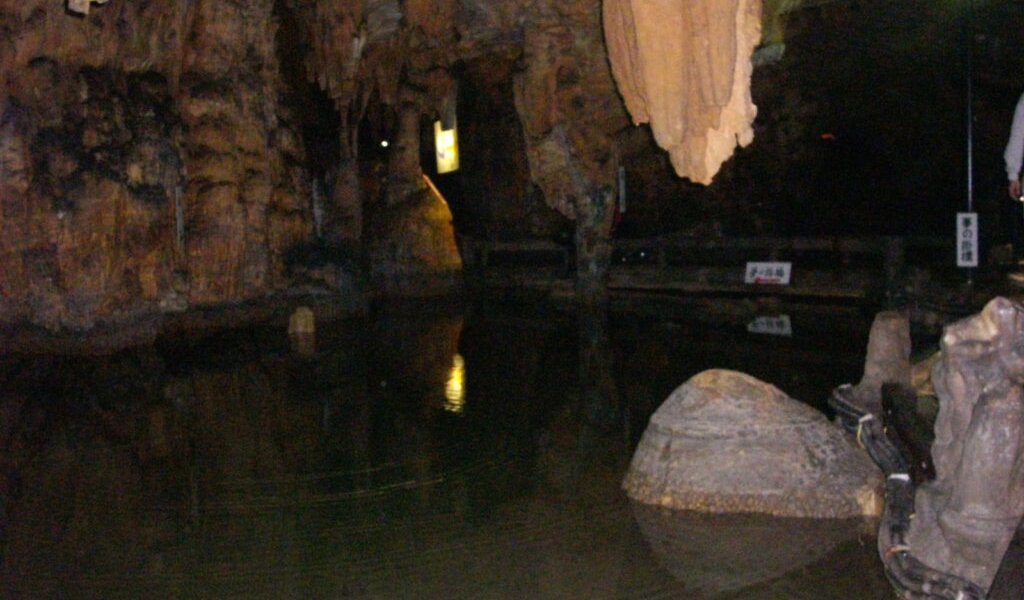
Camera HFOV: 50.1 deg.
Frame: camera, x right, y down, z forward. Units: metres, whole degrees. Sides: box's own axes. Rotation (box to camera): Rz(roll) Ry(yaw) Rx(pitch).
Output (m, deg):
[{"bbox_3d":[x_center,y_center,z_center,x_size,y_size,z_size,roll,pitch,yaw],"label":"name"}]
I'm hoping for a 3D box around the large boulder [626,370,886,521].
[{"bbox_3d":[1.217,0.659,5.475,1.280,0.570,1.060,0,5,16],"label":"large boulder"}]

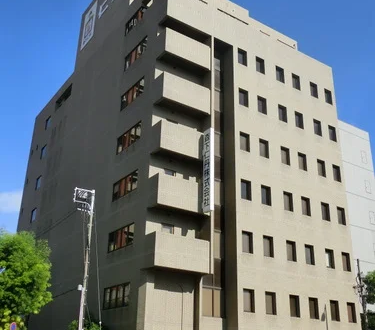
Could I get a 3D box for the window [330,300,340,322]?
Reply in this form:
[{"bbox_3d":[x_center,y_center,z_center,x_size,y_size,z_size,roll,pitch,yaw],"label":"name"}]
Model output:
[{"bbox_3d":[10.363,10.356,34.842,0.875,1.358,0.214,16,-27,-31],"label":"window"}]

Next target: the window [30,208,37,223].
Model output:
[{"bbox_3d":[-15.802,5.239,50.738,0.200,1.065,1.768,16,-27,-31],"label":"window"}]

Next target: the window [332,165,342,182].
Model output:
[{"bbox_3d":[12.084,0.702,40.024,0.875,1.358,0.214,16,-27,-31],"label":"window"}]

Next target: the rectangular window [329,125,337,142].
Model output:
[{"bbox_3d":[11.557,-2.491,39.396,0.828,1.295,0.200,16,-27,-31],"label":"rectangular window"}]

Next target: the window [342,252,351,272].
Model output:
[{"bbox_3d":[12.186,7.509,37.874,0.891,1.382,0.150,16,-27,-31],"label":"window"}]

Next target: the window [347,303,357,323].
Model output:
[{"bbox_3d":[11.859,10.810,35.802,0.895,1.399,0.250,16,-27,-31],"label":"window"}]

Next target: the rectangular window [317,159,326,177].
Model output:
[{"bbox_3d":[11.537,0.288,42.584,0.904,1.482,0.200,16,-27,-30],"label":"rectangular window"}]

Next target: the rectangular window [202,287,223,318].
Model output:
[{"bbox_3d":[1.538,8.487,30.352,1.509,1.740,0.171,16,-27,-31],"label":"rectangular window"}]

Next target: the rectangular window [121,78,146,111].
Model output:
[{"bbox_3d":[-4.051,-5.226,36.474,0.200,1.347,3.534,16,-27,-31],"label":"rectangular window"}]

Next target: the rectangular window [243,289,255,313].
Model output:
[{"bbox_3d":[3.885,8.620,31.271,0.891,1.382,0.150,16,-27,-31],"label":"rectangular window"}]

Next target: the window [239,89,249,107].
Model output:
[{"bbox_3d":[4.481,-5.380,39.770,0.904,1.482,0.200,16,-27,-30],"label":"window"}]

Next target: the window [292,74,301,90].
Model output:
[{"bbox_3d":[9.152,-7.008,41.541,0.891,1.382,0.150,16,-27,-31],"label":"window"}]

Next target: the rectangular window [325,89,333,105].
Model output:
[{"bbox_3d":[12.486,-6.052,43.622,0.891,1.382,0.150,16,-27,-31],"label":"rectangular window"}]

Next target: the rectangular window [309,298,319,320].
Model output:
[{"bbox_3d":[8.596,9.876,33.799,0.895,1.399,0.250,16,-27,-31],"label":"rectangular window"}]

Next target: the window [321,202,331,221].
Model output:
[{"bbox_3d":[10.738,3.670,38.365,0.891,1.382,0.150,16,-27,-31],"label":"window"}]

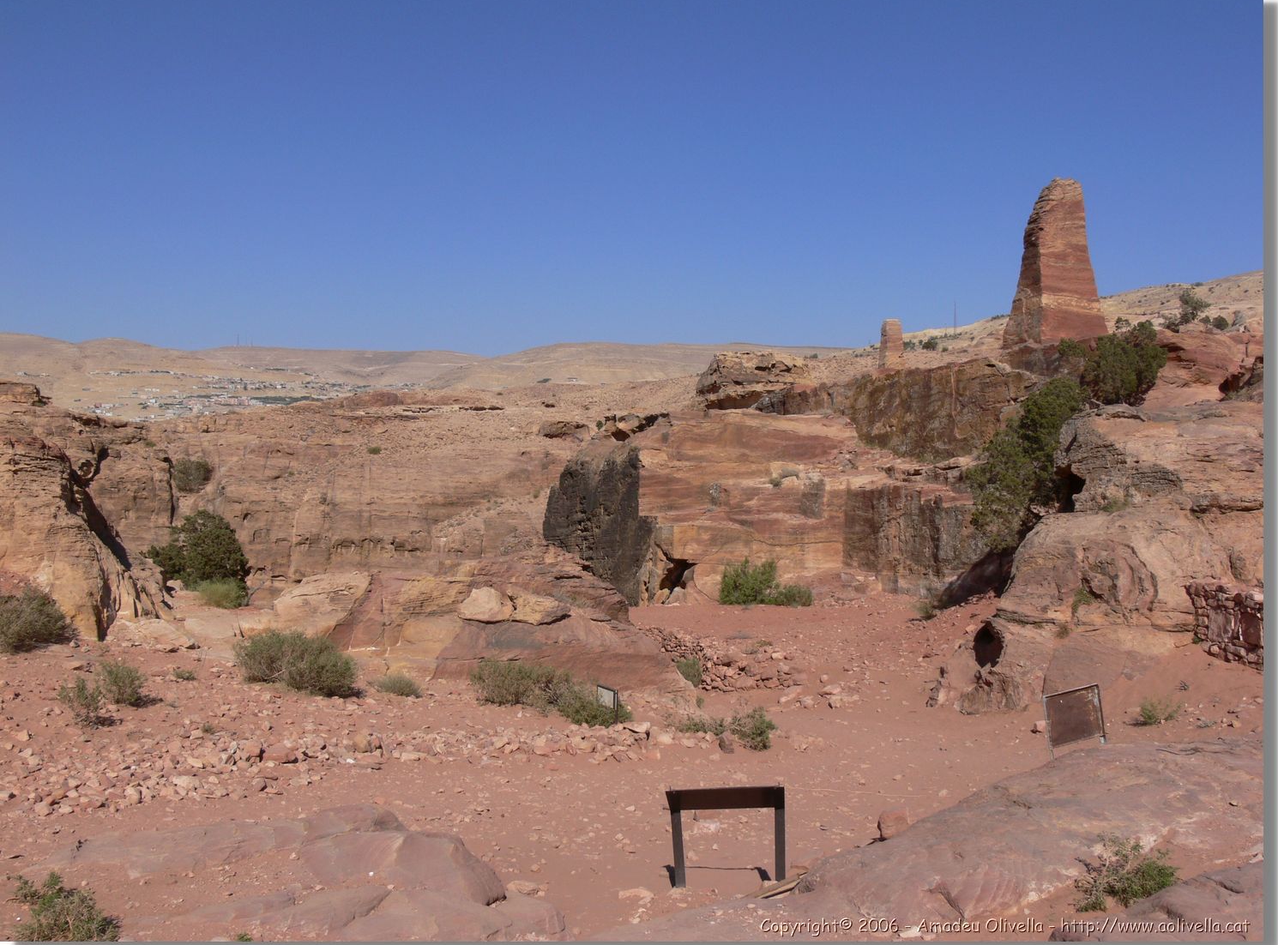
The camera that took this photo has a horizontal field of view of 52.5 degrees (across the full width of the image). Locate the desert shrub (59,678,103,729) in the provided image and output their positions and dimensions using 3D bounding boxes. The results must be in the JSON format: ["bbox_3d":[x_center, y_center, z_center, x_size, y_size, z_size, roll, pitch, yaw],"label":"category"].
[{"bbox_3d":[-7.322,3.033,17.000,0.600,0.630,0.540,-1,3,-23],"label":"desert shrub"}]

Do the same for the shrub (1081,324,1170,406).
[{"bbox_3d":[15.010,-3.361,40.000,2.700,2.550,2.500,1,2,21],"label":"shrub"}]

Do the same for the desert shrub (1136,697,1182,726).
[{"bbox_3d":[6.748,3.102,16.800,0.570,0.350,0.510,1,3,22],"label":"desert shrub"}]

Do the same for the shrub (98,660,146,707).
[{"bbox_3d":[-7.266,2.972,18.200,0.660,0.600,0.590,-1,3,-22],"label":"shrub"}]

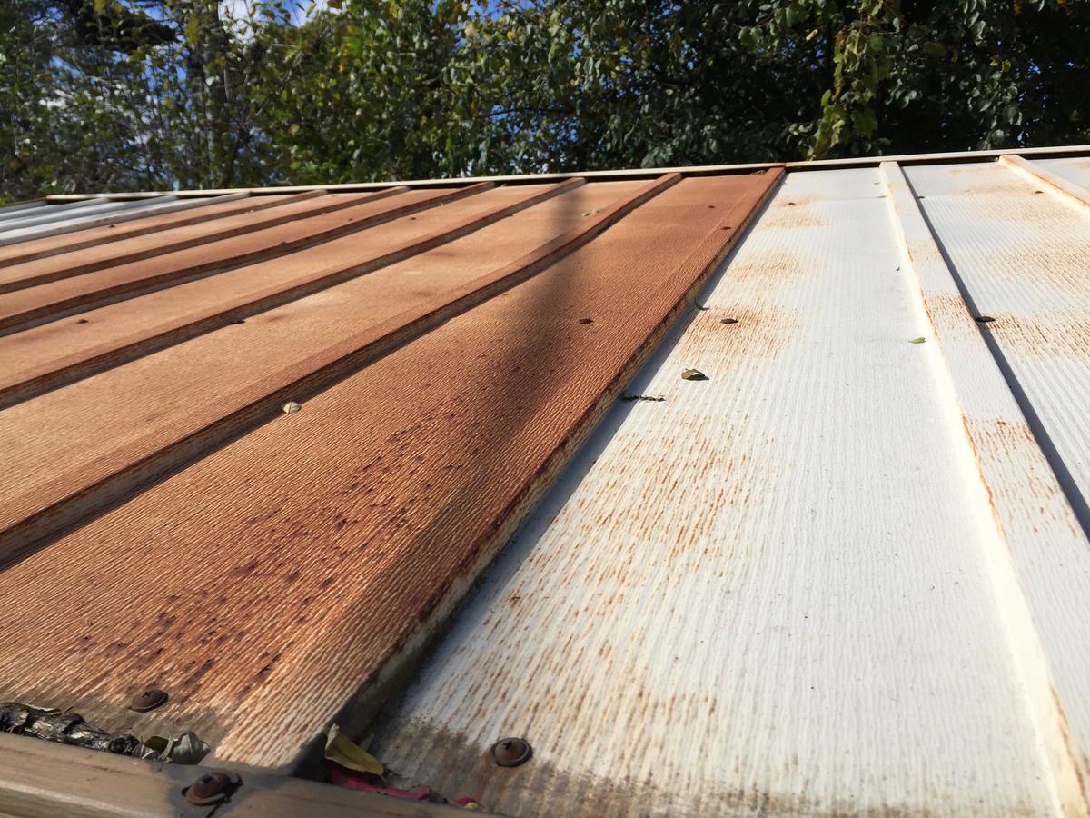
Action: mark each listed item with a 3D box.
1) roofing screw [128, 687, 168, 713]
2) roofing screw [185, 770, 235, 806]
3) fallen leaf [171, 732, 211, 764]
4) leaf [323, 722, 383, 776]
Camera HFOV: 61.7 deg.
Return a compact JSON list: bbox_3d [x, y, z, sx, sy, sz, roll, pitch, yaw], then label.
[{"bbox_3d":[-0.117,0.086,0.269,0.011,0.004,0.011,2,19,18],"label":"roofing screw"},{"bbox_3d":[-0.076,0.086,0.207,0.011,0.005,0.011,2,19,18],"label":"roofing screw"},{"bbox_3d":[-0.093,0.089,0.240,0.010,0.007,0.007,2,19,18],"label":"fallen leaf"},{"bbox_3d":[-0.049,0.087,0.233,0.015,0.009,0.009,2,19,18],"label":"leaf"}]

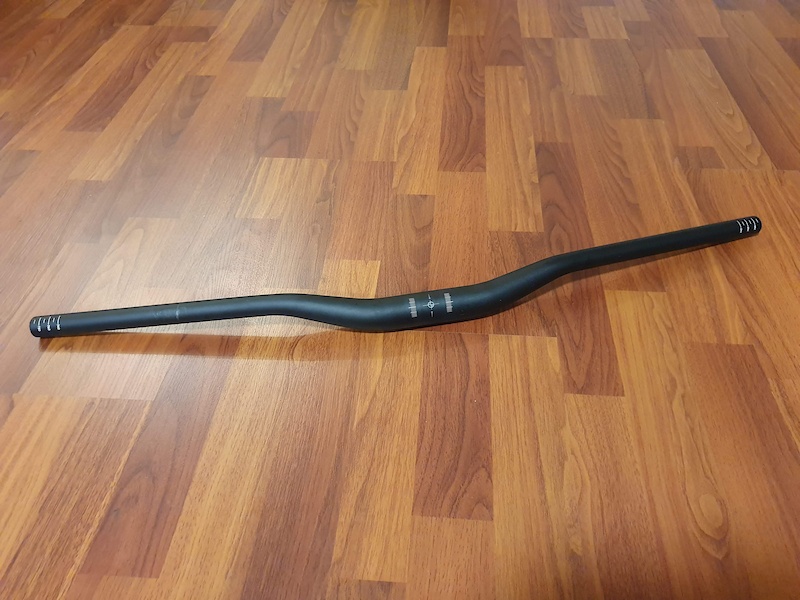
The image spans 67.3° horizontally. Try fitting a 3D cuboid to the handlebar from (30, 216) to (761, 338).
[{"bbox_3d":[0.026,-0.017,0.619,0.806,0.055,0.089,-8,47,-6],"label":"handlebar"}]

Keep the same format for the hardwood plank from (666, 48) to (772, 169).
[{"bbox_3d":[0.473,-0.295,0.910,0.062,0.012,0.356,3,47,5],"label":"hardwood plank"}]

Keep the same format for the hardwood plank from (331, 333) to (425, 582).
[{"bbox_3d":[-0.013,0.124,0.533,0.056,0.012,0.244,3,47,5],"label":"hardwood plank"}]

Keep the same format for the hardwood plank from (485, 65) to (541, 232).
[{"bbox_3d":[0.156,-0.231,0.862,0.066,0.012,0.427,3,47,5],"label":"hardwood plank"}]

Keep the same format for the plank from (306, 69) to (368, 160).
[{"bbox_3d":[-0.088,-0.286,0.923,0.062,0.012,0.268,3,47,5],"label":"plank"}]

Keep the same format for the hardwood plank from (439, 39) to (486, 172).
[{"bbox_3d":[0.102,-0.321,0.949,0.064,0.012,0.426,3,47,5],"label":"hardwood plank"}]

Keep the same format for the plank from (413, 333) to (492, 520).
[{"bbox_3d":[0.051,0.108,0.551,0.065,0.012,0.195,2,46,5],"label":"plank"}]

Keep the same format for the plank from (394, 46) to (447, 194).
[{"bbox_3d":[0.038,-0.293,0.939,0.061,0.012,0.448,2,46,5],"label":"plank"}]

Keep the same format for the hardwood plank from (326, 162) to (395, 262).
[{"bbox_3d":[-0.044,-0.115,0.771,0.063,0.012,0.205,2,46,5],"label":"hardwood plank"}]

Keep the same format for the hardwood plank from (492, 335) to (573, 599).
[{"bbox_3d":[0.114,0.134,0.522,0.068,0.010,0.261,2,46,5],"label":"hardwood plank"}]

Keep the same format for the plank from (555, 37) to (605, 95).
[{"bbox_3d":[0.297,-0.385,1.002,0.067,0.012,0.204,3,47,5],"label":"plank"}]

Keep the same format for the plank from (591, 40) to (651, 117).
[{"bbox_3d":[0.369,-0.366,0.995,0.066,0.012,0.284,2,46,5],"label":"plank"}]

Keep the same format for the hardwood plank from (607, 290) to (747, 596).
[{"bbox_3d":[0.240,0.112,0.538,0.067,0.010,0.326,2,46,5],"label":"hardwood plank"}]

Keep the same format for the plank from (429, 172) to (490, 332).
[{"bbox_3d":[0.071,-0.066,0.716,0.066,0.010,0.286,2,46,5],"label":"plank"}]

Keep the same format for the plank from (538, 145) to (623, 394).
[{"bbox_3d":[0.200,-0.065,0.710,0.057,0.010,0.435,2,46,5],"label":"plank"}]

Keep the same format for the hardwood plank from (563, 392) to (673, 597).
[{"bbox_3d":[0.173,0.160,0.496,0.060,0.012,0.186,2,46,5],"label":"hardwood plank"}]

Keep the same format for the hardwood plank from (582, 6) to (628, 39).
[{"bbox_3d":[0.379,-0.511,1.118,0.067,0.012,0.148,3,47,5],"label":"hardwood plank"}]

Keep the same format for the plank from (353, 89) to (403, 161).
[{"bbox_3d":[-0.026,-0.264,0.913,0.063,0.012,0.209,2,46,5],"label":"plank"}]

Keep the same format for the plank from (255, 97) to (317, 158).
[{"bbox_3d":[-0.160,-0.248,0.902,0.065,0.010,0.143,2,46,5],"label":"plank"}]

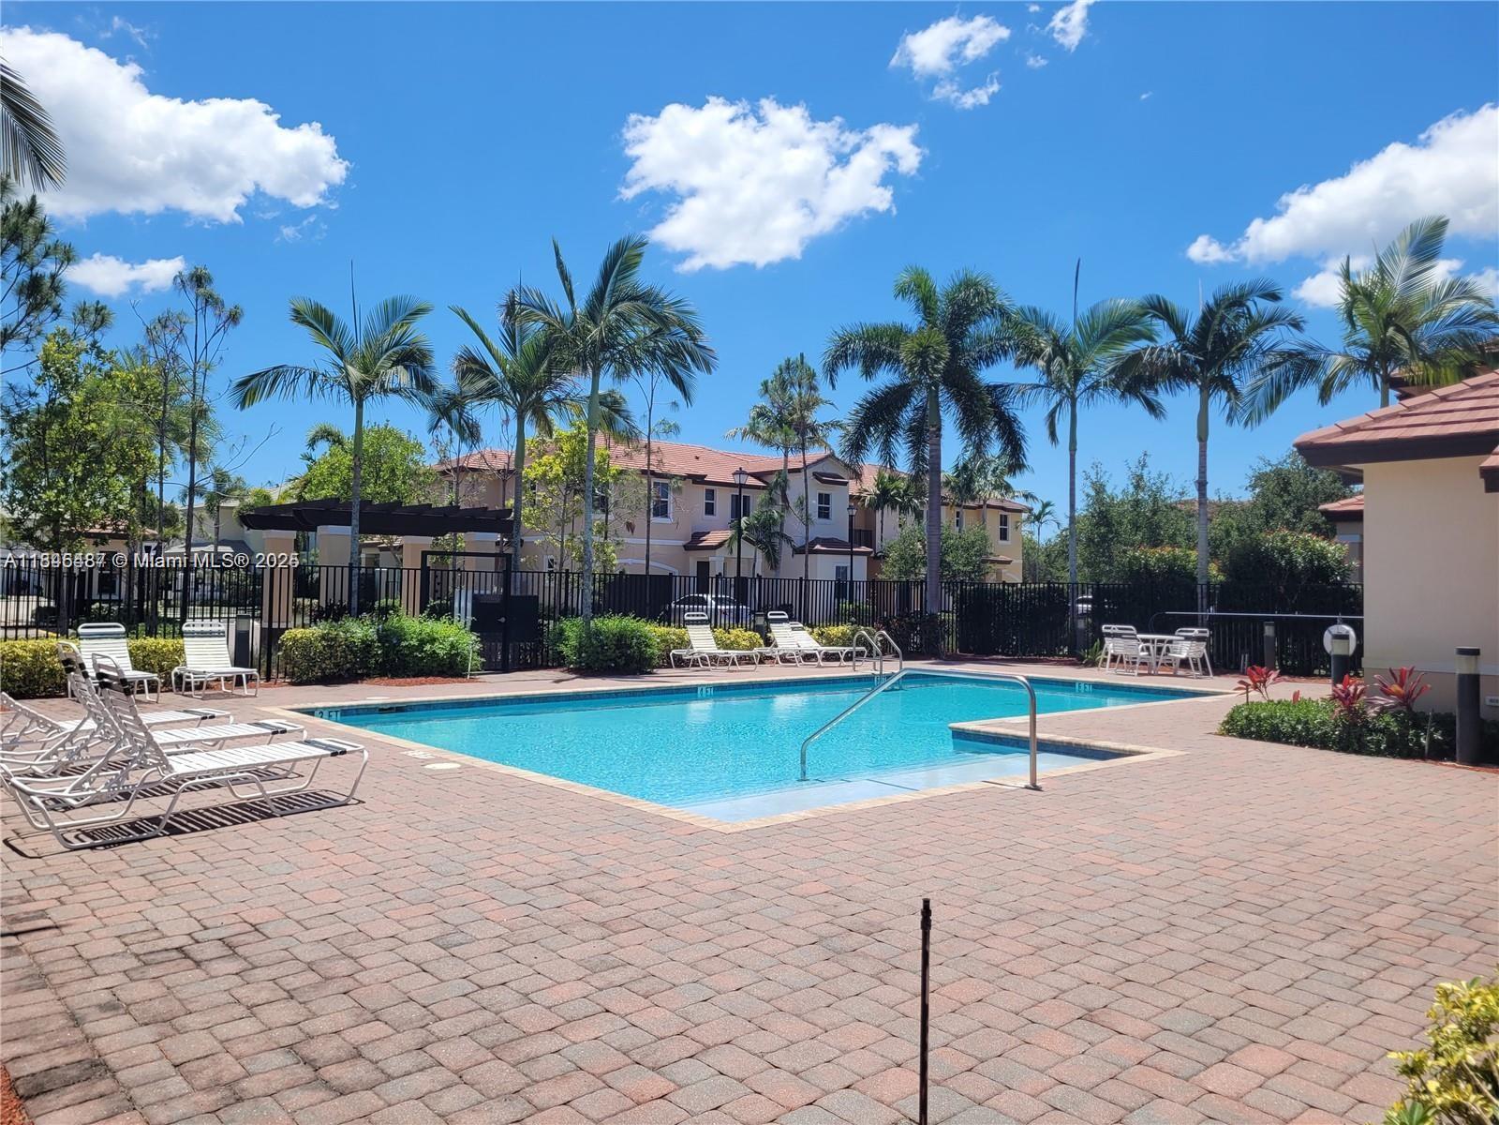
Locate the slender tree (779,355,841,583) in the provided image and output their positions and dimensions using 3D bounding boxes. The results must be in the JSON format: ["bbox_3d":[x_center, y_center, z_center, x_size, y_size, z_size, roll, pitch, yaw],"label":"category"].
[{"bbox_3d":[1.714,-1.832,33.070,1.819,8.530,1.850,1,-2,3],"label":"slender tree"}]

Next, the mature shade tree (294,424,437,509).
[{"bbox_3d":[-11.617,-0.863,34.000,4.700,6.300,4.700,1,-1,0],"label":"mature shade tree"}]

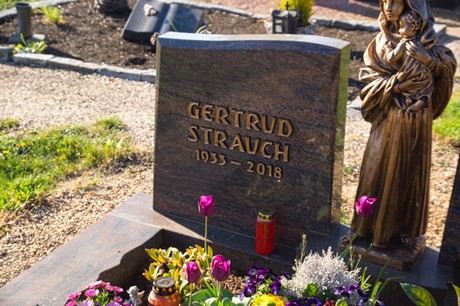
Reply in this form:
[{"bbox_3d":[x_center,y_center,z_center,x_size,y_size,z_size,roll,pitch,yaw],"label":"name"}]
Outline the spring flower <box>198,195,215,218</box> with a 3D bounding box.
[{"bbox_3d":[-0.071,0.158,2.300,0.049,0.060,0.049,2,22,0],"label":"spring flower"}]

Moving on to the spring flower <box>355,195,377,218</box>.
[{"bbox_3d":[0.394,0.156,2.220,0.056,0.062,0.054,14,21,0],"label":"spring flower"}]

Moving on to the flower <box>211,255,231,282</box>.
[{"bbox_3d":[-0.024,0.307,2.040,0.050,0.068,0.050,2,22,0],"label":"flower"}]

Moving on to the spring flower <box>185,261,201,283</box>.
[{"bbox_3d":[-0.100,0.322,2.070,0.043,0.058,0.043,2,22,0],"label":"spring flower"}]

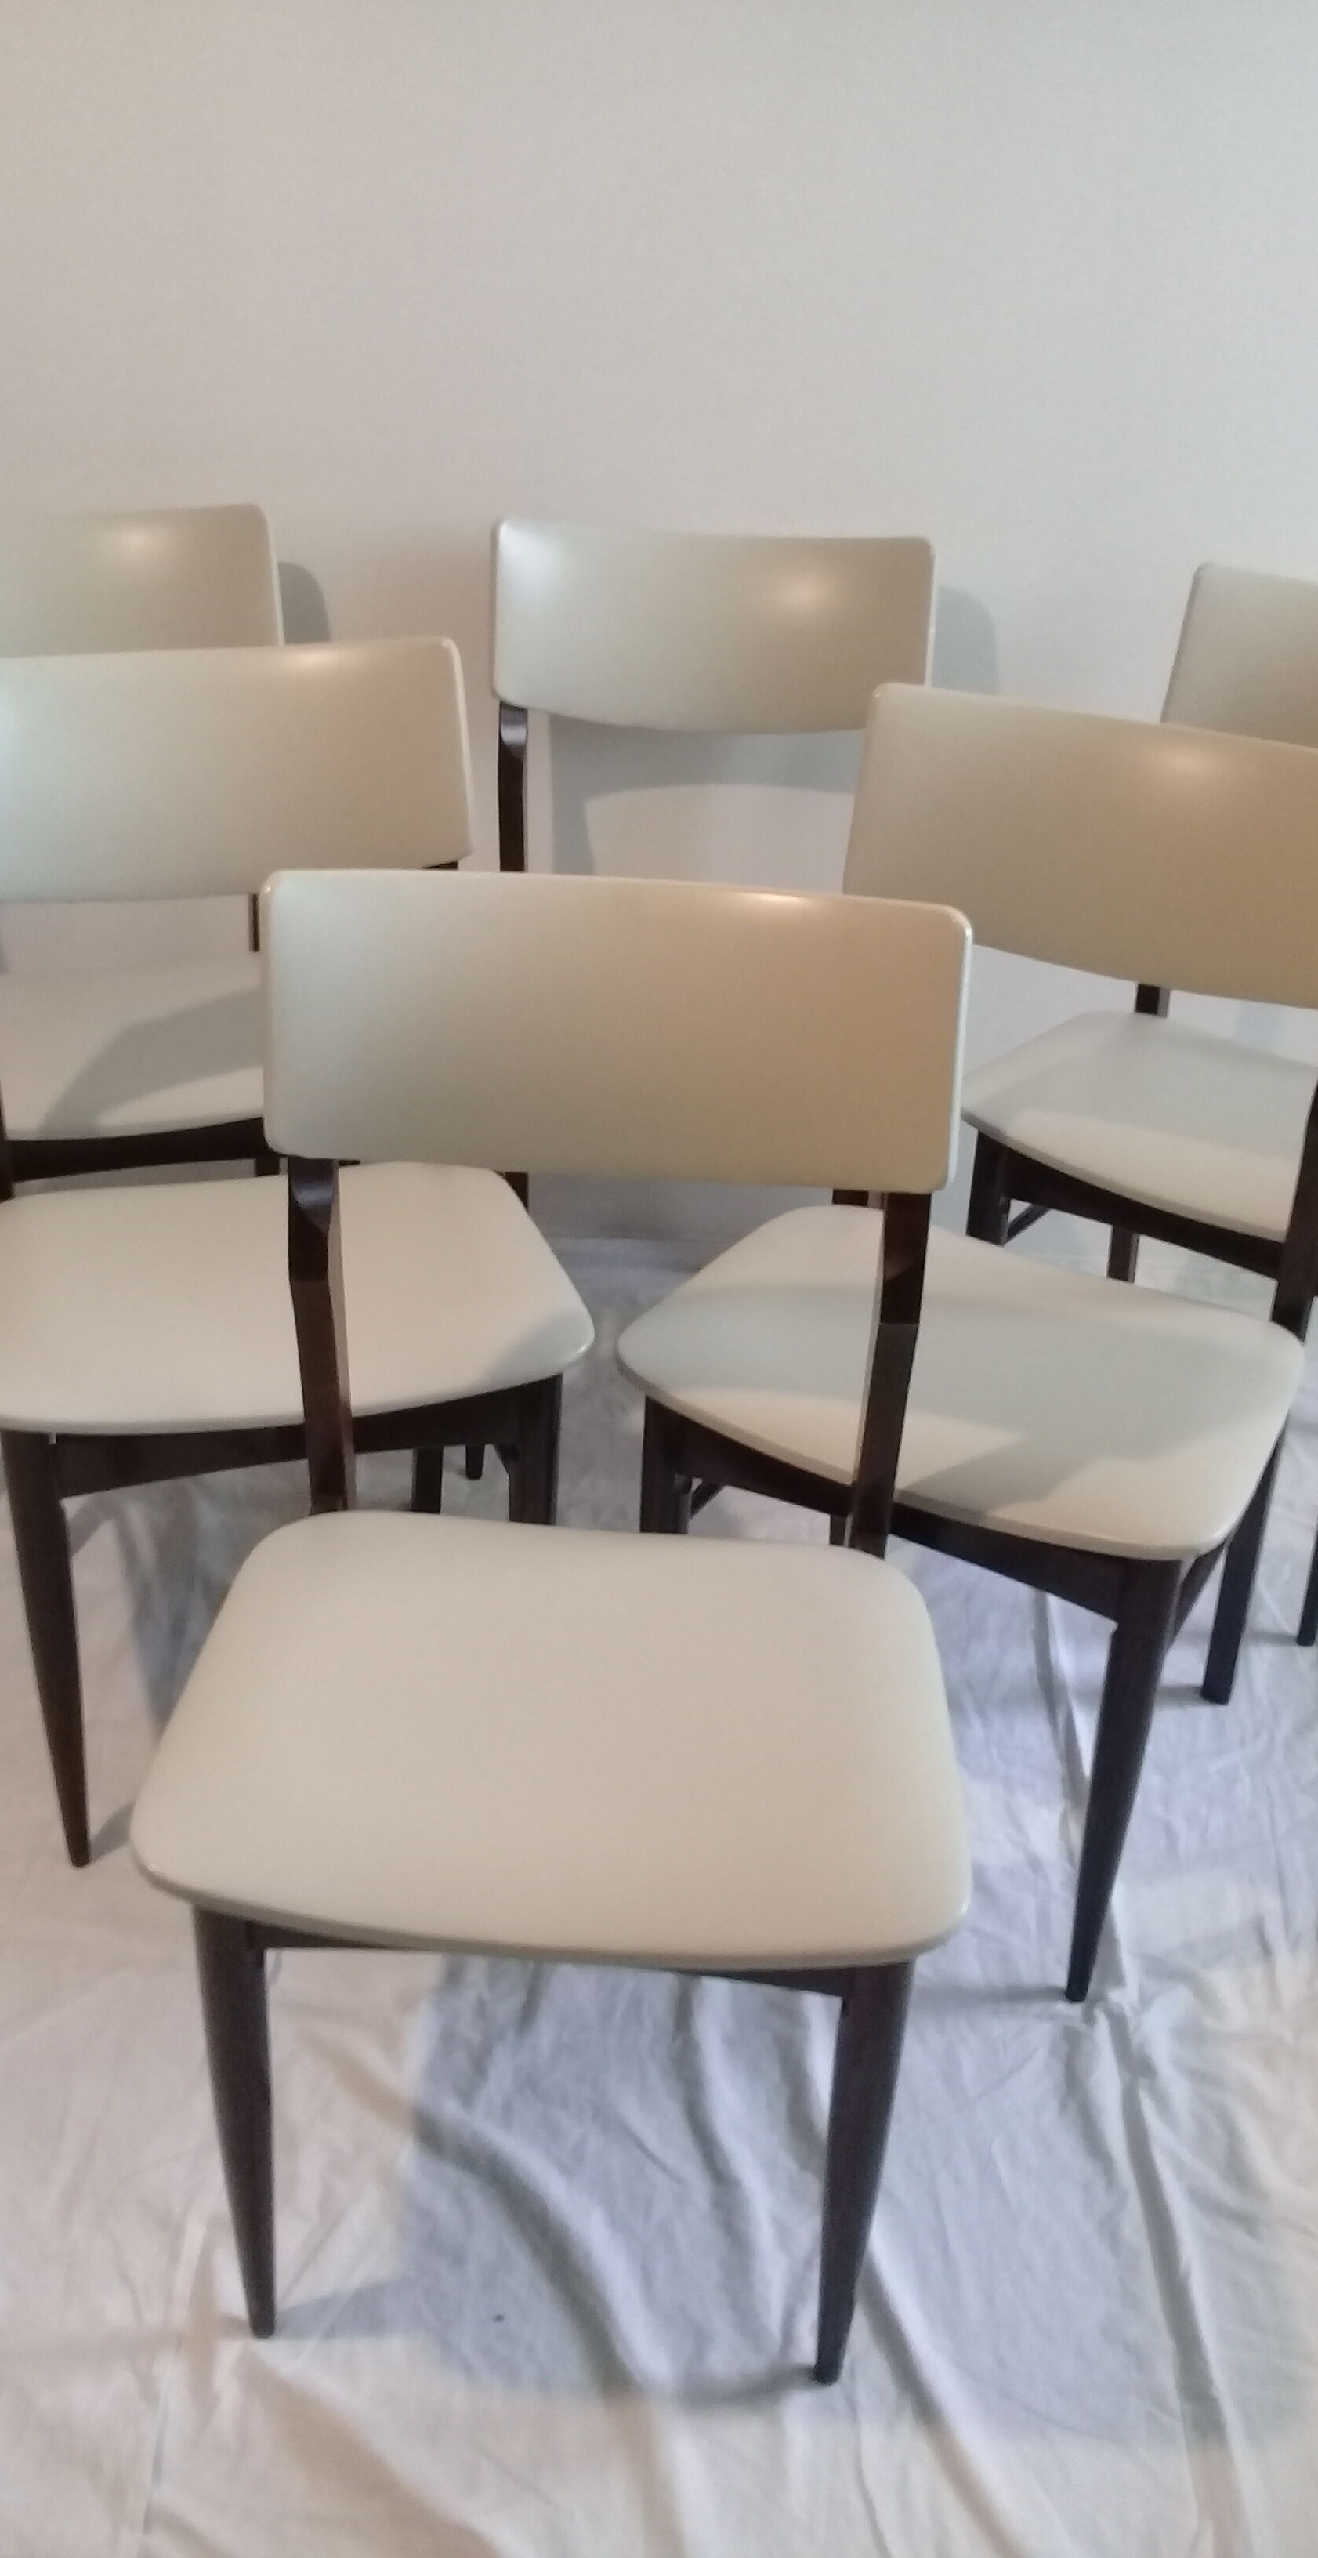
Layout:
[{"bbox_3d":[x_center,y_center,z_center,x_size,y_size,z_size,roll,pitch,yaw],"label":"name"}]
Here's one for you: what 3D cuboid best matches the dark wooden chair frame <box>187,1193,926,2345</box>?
[{"bbox_3d":[-0.049,0.289,1.370,0.379,0.676,0.441,3,31,1],"label":"dark wooden chair frame"}]

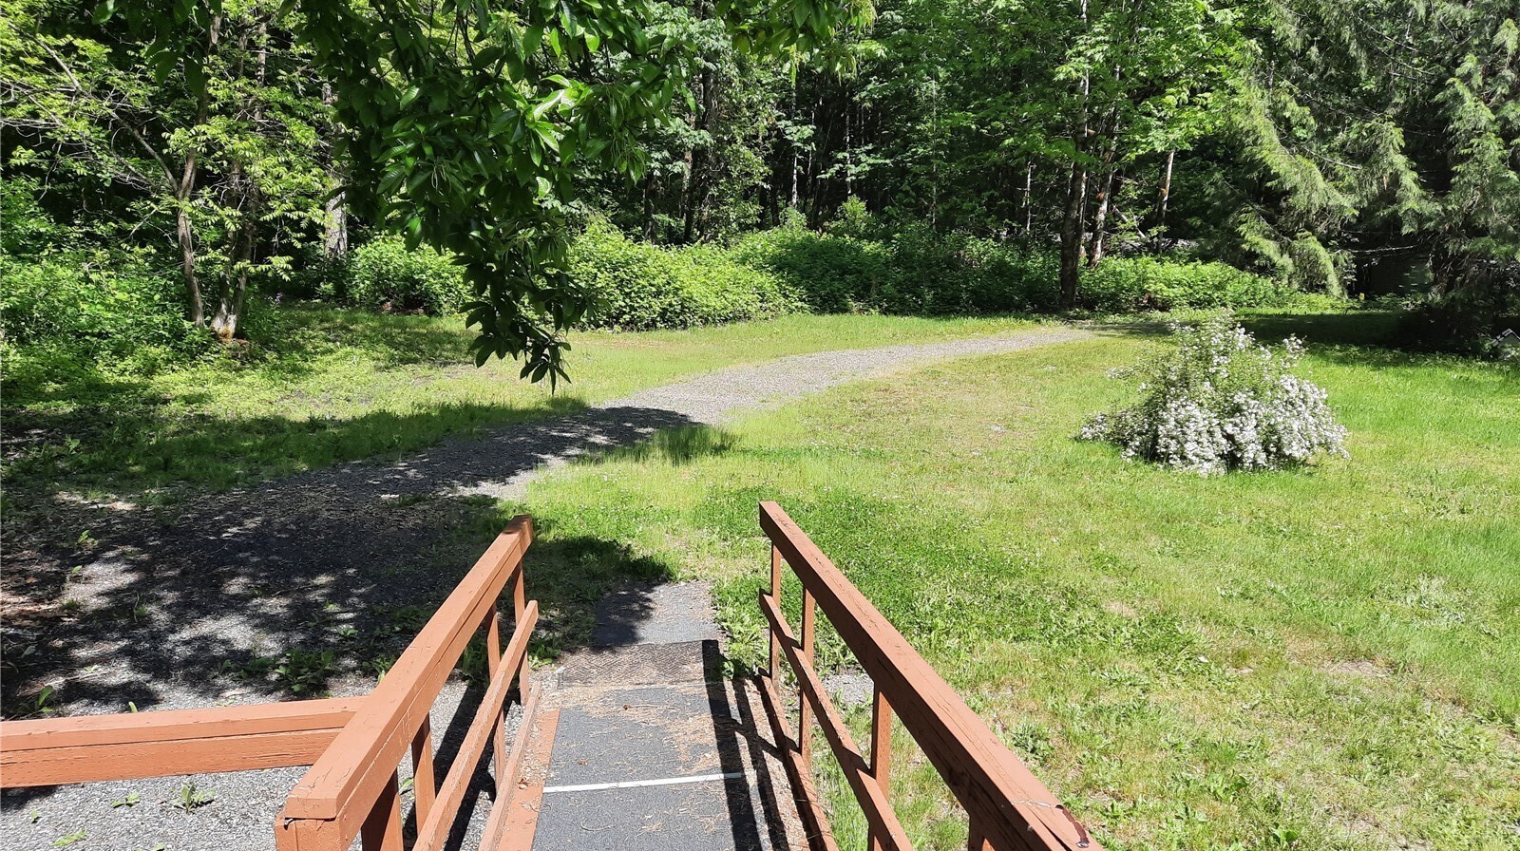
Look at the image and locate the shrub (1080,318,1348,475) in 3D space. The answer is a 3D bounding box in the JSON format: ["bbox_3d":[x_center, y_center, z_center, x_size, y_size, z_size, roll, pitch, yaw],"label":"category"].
[{"bbox_3d":[4.660,-0.410,11.400,2.600,1.320,2.300,5,14,22],"label":"shrub"}]

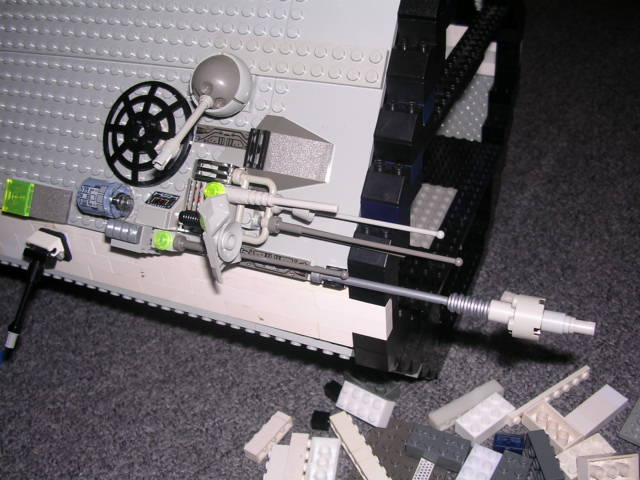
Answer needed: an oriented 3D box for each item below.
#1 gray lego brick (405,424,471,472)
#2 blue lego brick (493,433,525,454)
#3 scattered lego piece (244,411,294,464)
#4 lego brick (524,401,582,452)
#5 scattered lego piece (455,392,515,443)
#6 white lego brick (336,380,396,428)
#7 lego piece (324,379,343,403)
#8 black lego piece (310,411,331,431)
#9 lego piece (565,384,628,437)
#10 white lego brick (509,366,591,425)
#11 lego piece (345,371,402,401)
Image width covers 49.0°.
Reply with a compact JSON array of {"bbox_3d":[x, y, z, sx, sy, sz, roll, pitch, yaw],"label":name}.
[{"bbox_3d":[0.067,0.118,0.397,0.032,0.011,0.016,12,38,24],"label":"gray lego brick"},{"bbox_3d":[0.106,0.115,0.394,0.016,0.010,0.008,3,37,15],"label":"blue lego brick"},{"bbox_3d":[-0.031,0.117,0.419,0.011,0.008,0.032,21,47,31],"label":"scattered lego piece"},{"bbox_3d":[0.132,0.108,0.396,0.016,0.011,0.032,-23,35,-20],"label":"lego brick"},{"bbox_3d":[0.096,0.104,0.408,0.032,0.011,0.016,-28,41,-22],"label":"scattered lego piece"},{"bbox_3d":[0.027,0.098,0.422,0.032,0.011,0.016,17,83,40],"label":"white lego brick"},{"bbox_3d":[0.009,0.095,0.441,0.008,0.010,0.008,-35,44,-31],"label":"lego piece"},{"bbox_3d":[0.000,0.110,0.425,0.010,0.008,0.008,4,38,16],"label":"black lego piece"},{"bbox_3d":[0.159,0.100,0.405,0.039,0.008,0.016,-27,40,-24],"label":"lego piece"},{"bbox_3d":[0.137,0.093,0.420,0.064,0.008,0.005,-24,46,-20],"label":"white lego brick"},{"bbox_3d":[0.033,0.089,0.444,0.032,0.011,0.016,25,47,37],"label":"lego piece"}]

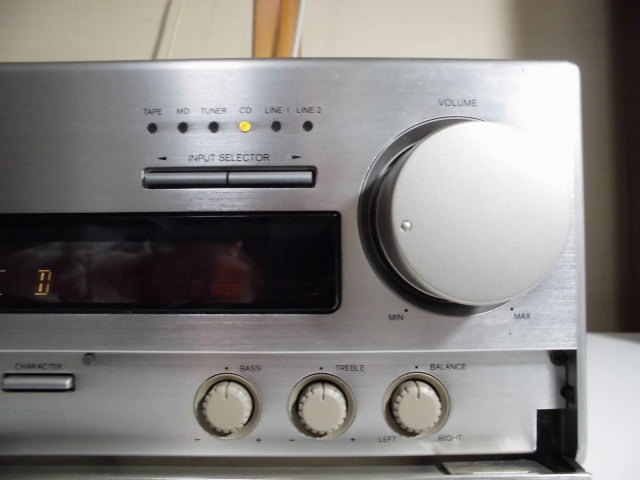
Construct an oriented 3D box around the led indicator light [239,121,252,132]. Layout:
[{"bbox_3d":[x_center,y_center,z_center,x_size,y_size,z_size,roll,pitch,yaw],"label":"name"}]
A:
[{"bbox_3d":[-0.022,-0.033,0.141,0.003,0.003,0.002,-1,-1,1],"label":"led indicator light"}]

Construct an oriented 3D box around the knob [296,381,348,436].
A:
[{"bbox_3d":[0.001,0.052,0.149,0.015,0.015,0.008,-1,-1,1],"label":"knob"}]

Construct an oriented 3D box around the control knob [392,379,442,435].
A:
[{"bbox_3d":[0.030,0.051,0.149,0.015,0.015,0.008,-1,-1,1],"label":"control knob"}]

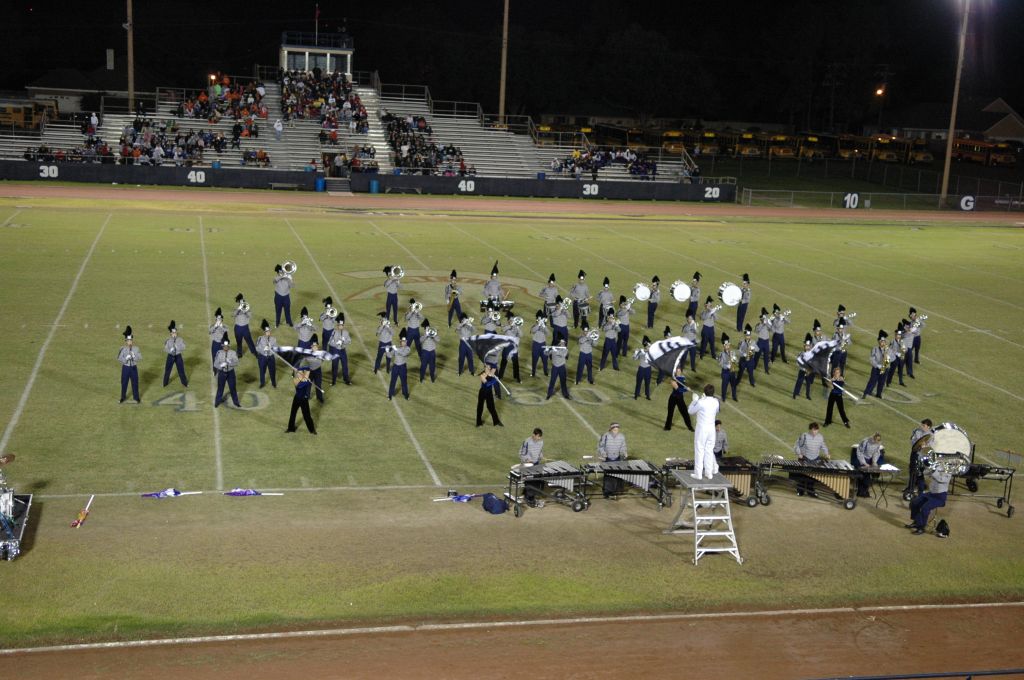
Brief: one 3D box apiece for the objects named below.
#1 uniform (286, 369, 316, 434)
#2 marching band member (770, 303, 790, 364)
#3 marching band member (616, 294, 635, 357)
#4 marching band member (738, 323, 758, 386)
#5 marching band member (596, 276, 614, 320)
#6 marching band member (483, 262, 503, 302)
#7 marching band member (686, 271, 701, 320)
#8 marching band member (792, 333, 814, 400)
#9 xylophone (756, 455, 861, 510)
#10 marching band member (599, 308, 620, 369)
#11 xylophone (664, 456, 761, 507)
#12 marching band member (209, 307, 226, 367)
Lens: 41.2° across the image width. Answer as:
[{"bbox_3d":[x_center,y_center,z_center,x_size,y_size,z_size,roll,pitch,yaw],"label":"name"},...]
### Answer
[{"bbox_3d":[-4.995,1.414,32.280,0.700,1.580,0.500,-1,12,-13],"label":"uniform"},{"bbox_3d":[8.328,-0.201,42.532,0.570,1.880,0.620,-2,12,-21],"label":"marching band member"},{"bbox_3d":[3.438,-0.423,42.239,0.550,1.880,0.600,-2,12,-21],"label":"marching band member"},{"bbox_3d":[6.765,0.418,39.059,0.560,1.820,0.470,2,11,-7],"label":"marching band member"},{"bbox_3d":[3.206,-1.319,46.756,0.560,1.780,0.460,0,12,-13],"label":"marching band member"},{"bbox_3d":[-0.598,-1.526,45.342,0.600,2.190,0.500,0,12,-13],"label":"marching band member"},{"bbox_3d":[6.567,-1.622,49.069,0.450,1.800,0.500,-1,12,-18],"label":"marching band member"},{"bbox_3d":[8.117,0.736,37.889,0.540,1.870,0.460,0,12,-16],"label":"marching band member"},{"bbox_3d":[6.224,3.074,29.064,2.030,0.930,0.780,3,11,-3],"label":"xylophone"},{"bbox_3d":[2.885,-0.024,40.353,0.580,1.870,0.460,-1,12,-18],"label":"marching band member"},{"bbox_3d":[4.068,3.009,28.679,2.080,0.930,0.850,1,11,-9],"label":"xylophone"},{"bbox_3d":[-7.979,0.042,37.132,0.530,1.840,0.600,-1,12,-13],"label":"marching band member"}]

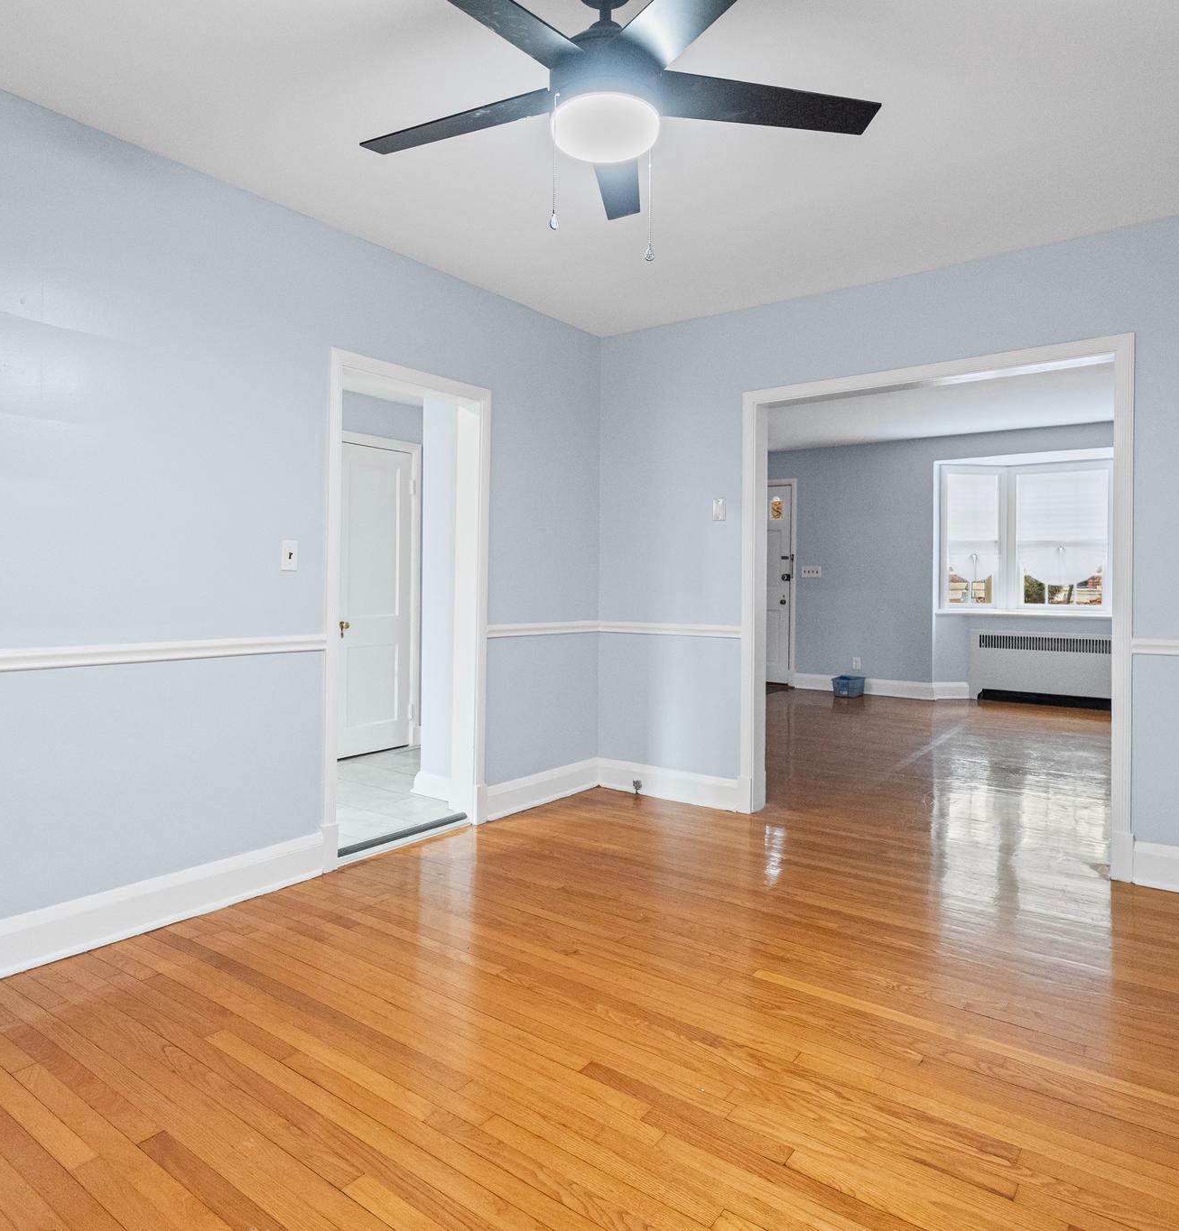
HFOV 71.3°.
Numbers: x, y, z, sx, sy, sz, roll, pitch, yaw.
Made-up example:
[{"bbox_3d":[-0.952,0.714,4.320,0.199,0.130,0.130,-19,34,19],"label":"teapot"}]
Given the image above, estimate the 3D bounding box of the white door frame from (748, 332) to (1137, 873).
[{"bbox_3d":[1.488,-0.045,3.747,1.662,2.132,0.189,1,2,37],"label":"white door frame"}]

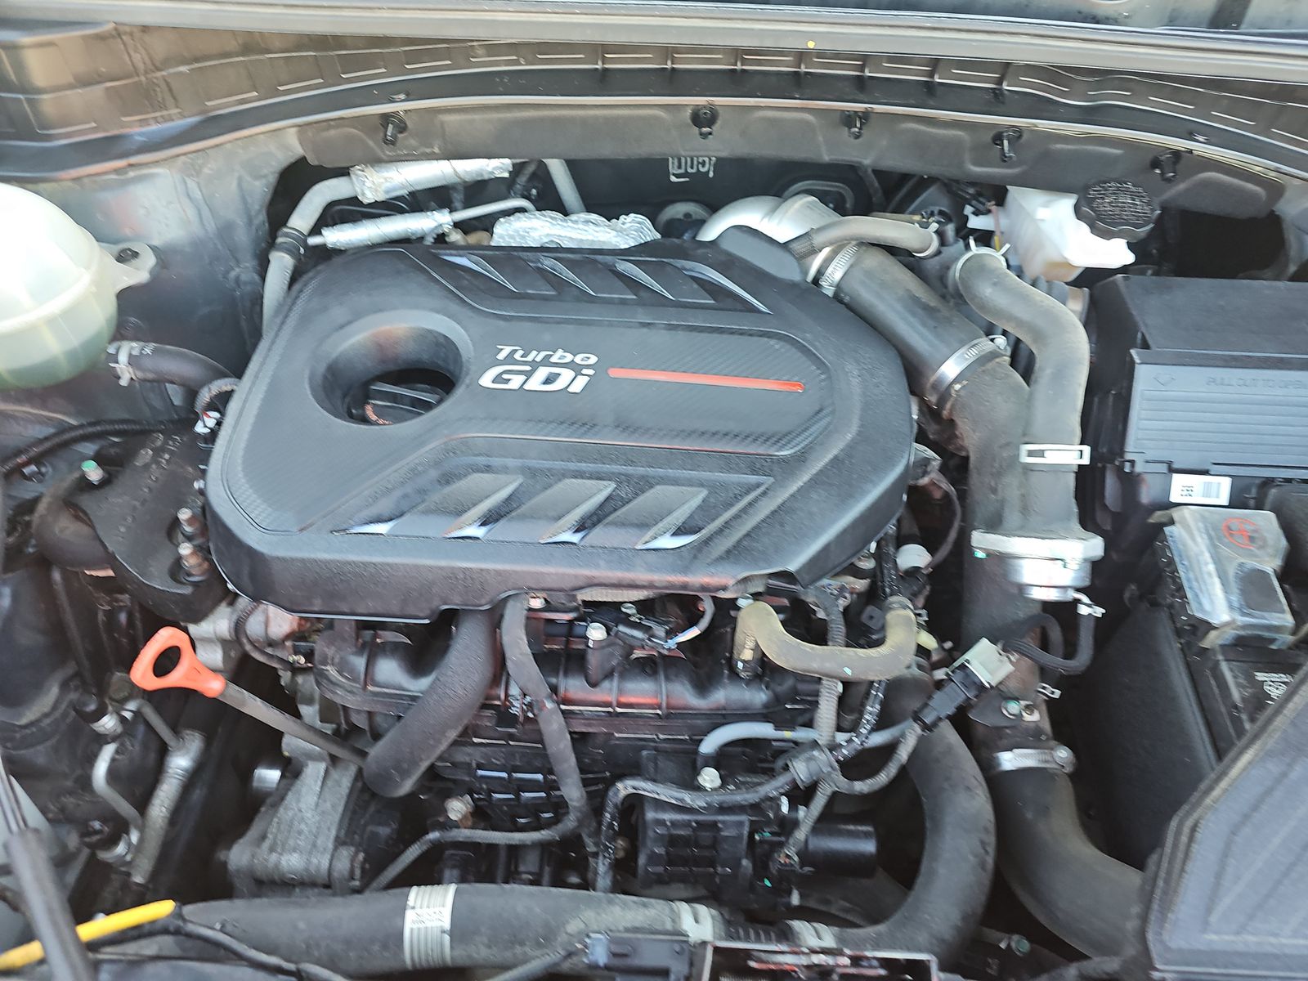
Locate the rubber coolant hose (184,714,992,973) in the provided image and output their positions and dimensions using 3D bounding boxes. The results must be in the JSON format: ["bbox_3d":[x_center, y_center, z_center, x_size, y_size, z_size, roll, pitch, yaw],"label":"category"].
[{"bbox_3d":[-0.037,0.277,0.702,0.665,0.160,0.205,3,52,0],"label":"rubber coolant hose"}]

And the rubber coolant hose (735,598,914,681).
[{"bbox_3d":[0.125,0.112,0.628,0.138,0.054,0.048,3,52,0],"label":"rubber coolant hose"}]

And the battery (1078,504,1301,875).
[{"bbox_3d":[0.514,0.176,0.727,0.245,0.200,0.190,3,52,0],"label":"battery"}]

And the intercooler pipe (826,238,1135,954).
[{"bbox_3d":[0.274,0.084,0.723,0.305,0.355,0.520,3,52,0],"label":"intercooler pipe"}]

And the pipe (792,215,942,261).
[{"bbox_3d":[0.178,-0.217,0.741,0.123,0.036,0.035,3,52,0],"label":"pipe"}]

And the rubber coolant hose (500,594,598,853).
[{"bbox_3d":[-0.074,0.185,0.670,0.084,0.202,0.128,3,52,0],"label":"rubber coolant hose"}]

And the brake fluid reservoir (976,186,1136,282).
[{"bbox_3d":[0.357,-0.231,0.736,0.118,0.097,0.110,3,52,0],"label":"brake fluid reservoir"}]

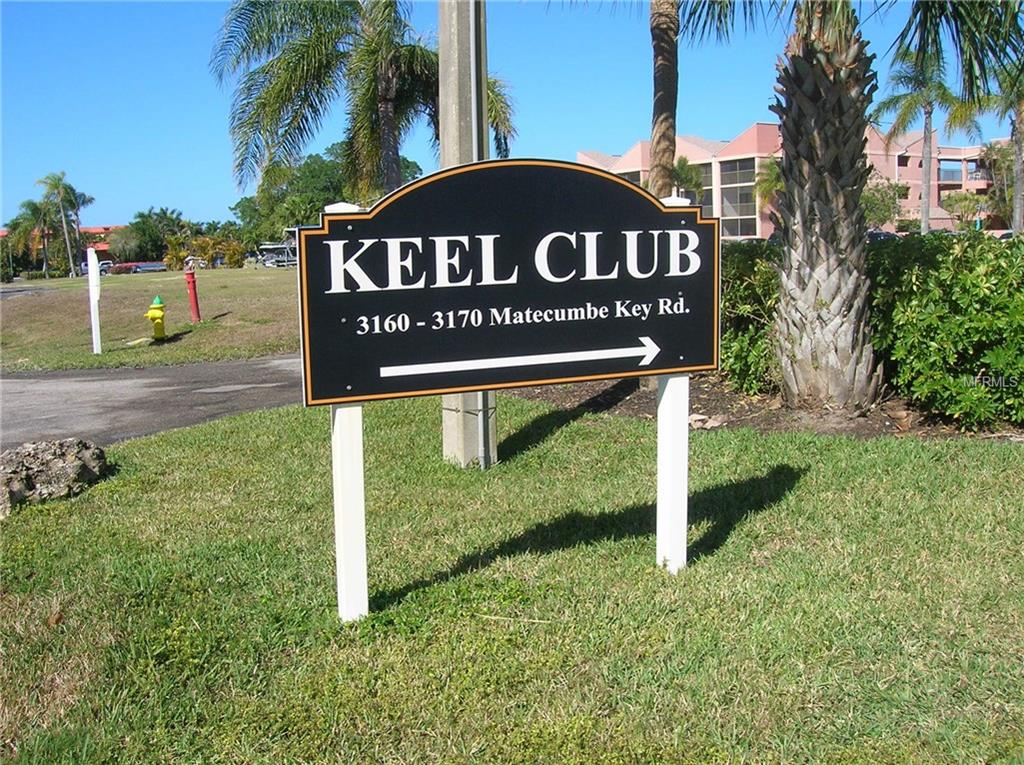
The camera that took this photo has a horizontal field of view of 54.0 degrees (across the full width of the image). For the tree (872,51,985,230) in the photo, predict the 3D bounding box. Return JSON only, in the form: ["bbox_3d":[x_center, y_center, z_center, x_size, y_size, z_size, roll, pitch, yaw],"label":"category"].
[{"bbox_3d":[21.163,-11.418,51.342,5.591,10.865,5.400,1,8,22],"label":"tree"}]

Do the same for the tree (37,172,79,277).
[{"bbox_3d":[-38.916,-13.528,86.000,3.800,9.000,3.800,-1,8,0],"label":"tree"}]

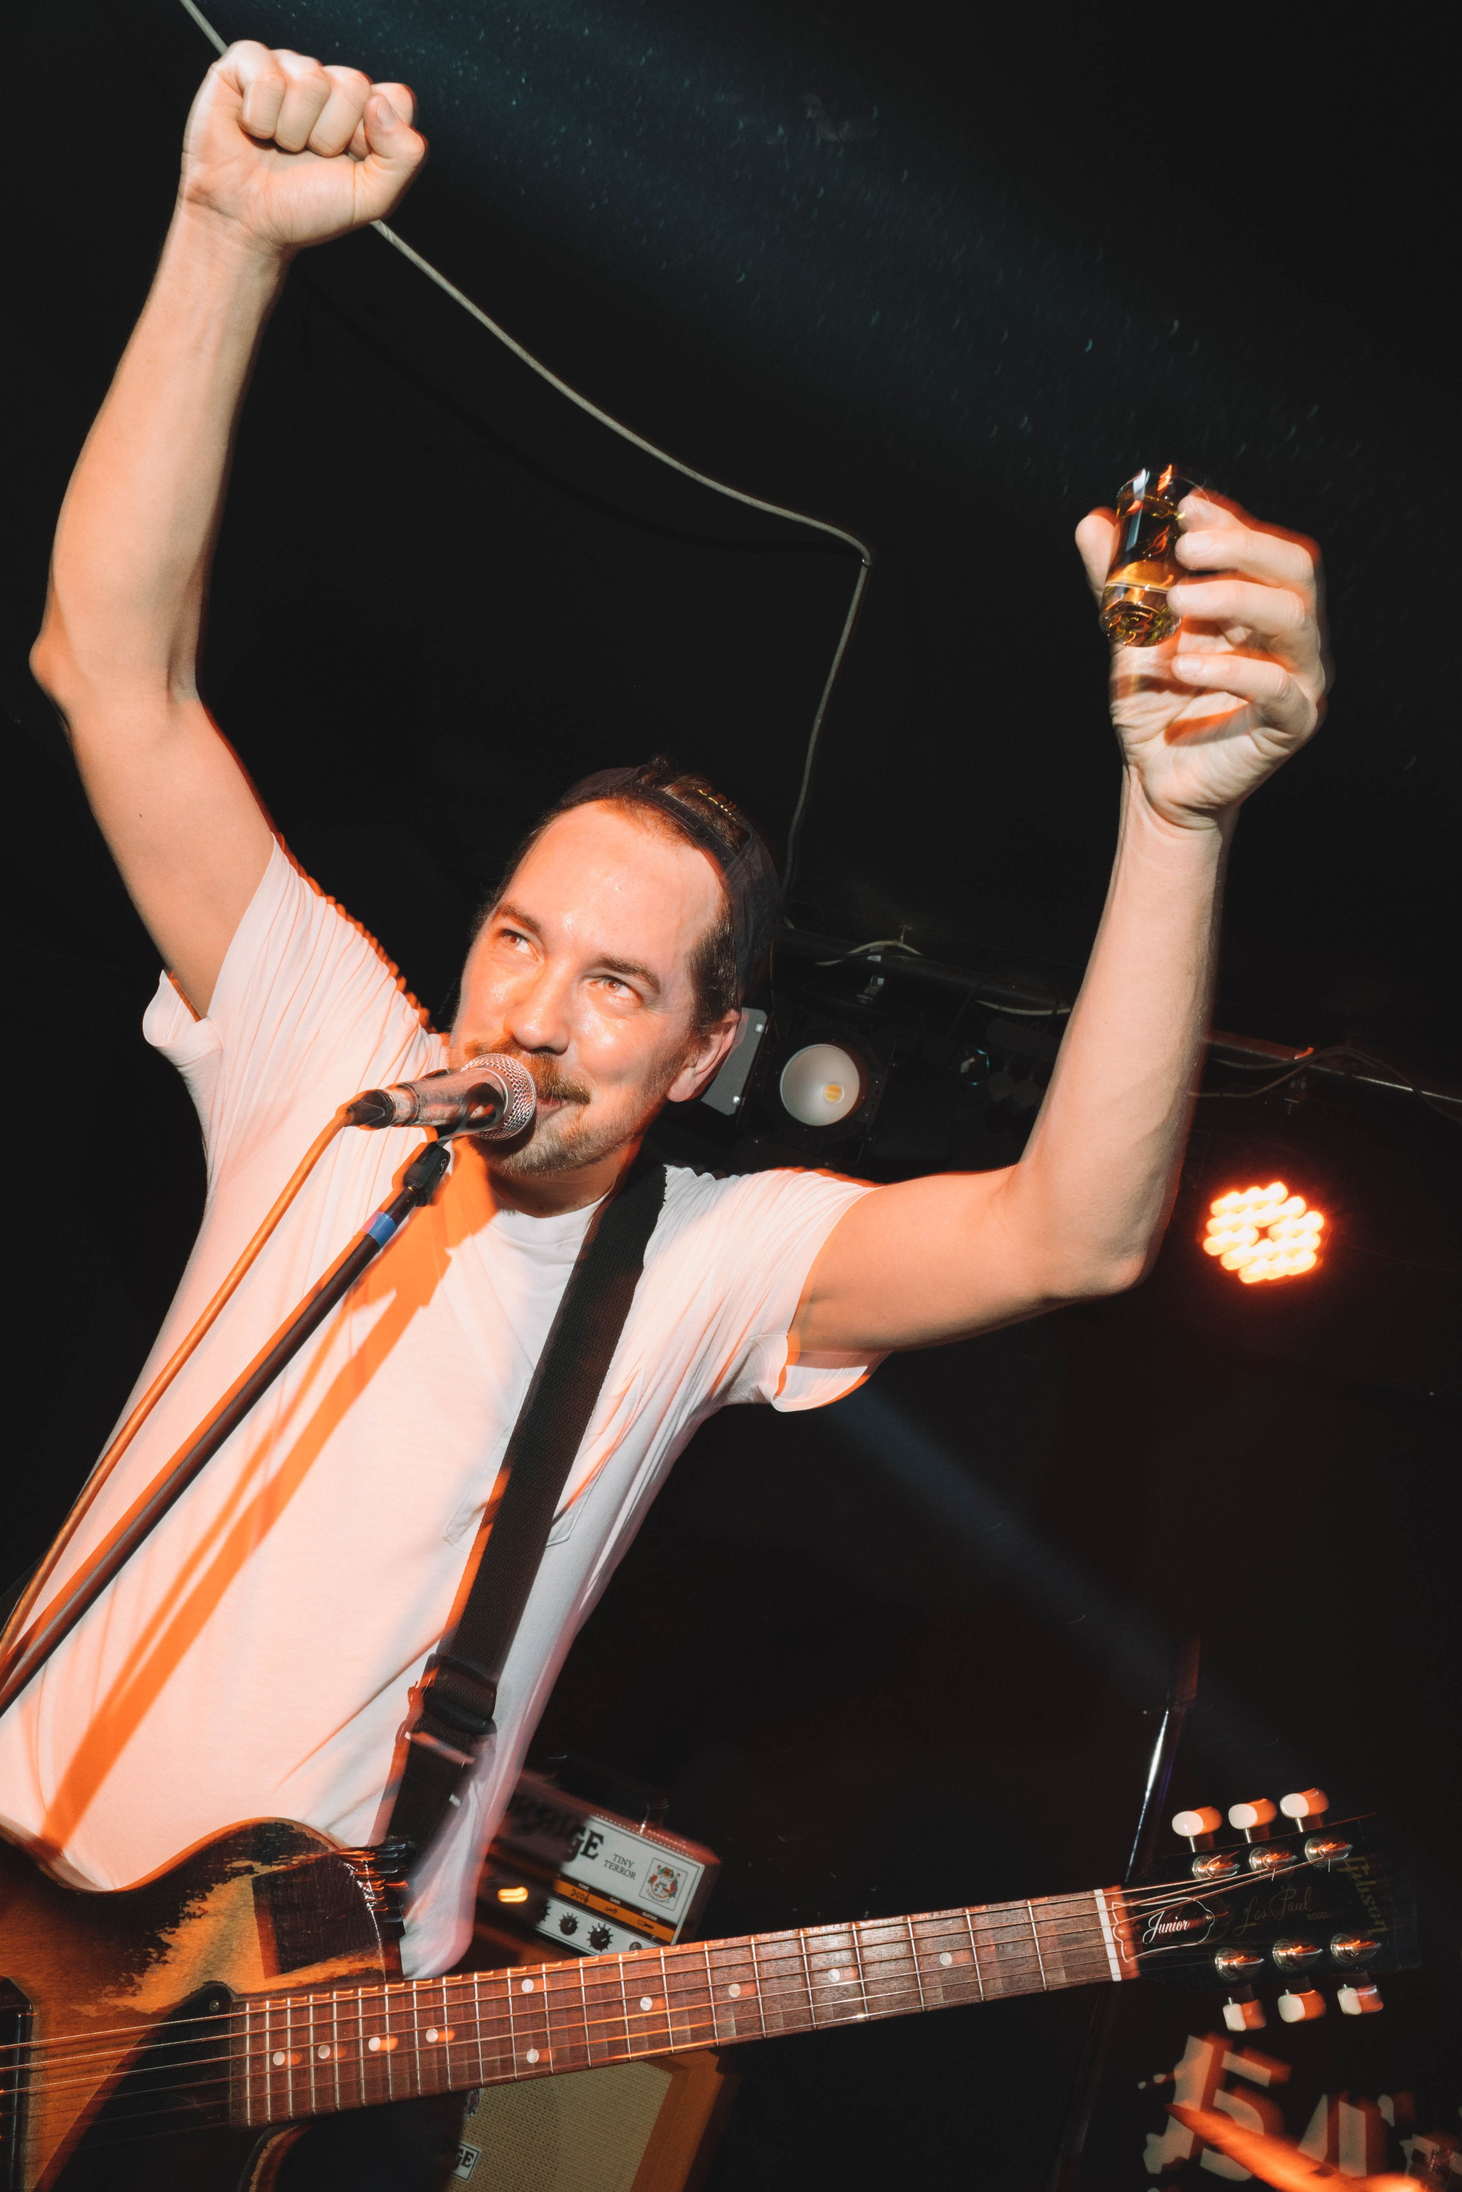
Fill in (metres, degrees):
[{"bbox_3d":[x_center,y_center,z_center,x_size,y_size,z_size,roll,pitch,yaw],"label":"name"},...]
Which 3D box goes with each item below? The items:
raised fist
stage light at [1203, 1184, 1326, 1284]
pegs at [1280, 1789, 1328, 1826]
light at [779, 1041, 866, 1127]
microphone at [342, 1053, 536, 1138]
[{"bbox_3d":[-0.208,-0.462,0.830,0.112,0.094,0.082,17,18,-22],"label":"raised fist"},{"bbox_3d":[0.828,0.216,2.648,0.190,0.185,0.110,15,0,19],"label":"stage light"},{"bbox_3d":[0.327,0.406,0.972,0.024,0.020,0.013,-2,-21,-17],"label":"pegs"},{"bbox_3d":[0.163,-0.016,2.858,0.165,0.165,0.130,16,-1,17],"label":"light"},{"bbox_3d":[-0.159,0.004,0.946,0.051,0.051,0.185,17,7,14],"label":"microphone"}]

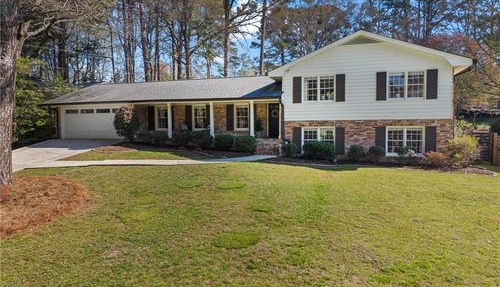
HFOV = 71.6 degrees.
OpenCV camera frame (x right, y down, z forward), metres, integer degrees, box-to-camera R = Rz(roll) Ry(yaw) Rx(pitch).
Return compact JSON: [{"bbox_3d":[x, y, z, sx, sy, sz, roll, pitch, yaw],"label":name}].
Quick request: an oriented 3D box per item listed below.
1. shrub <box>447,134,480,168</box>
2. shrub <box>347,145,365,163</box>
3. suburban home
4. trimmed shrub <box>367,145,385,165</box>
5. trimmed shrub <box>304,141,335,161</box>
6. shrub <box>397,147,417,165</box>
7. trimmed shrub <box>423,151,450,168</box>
[{"bbox_3d":[9.797,0.367,15.909,1.560,1.530,1.450,0,4,18],"label":"shrub"},{"bbox_3d":[5.266,0.512,17.305,0.898,0.893,0.900,0,4,18],"label":"shrub"},{"bbox_3d":[-0.346,-2.765,25.392,25.903,6.590,11.500,0,4,18],"label":"suburban home"},{"bbox_3d":[6.159,0.540,17.013,0.883,0.951,0.900,0,4,18],"label":"trimmed shrub"},{"bbox_3d":[3.510,0.359,17.765,1.607,0.995,1.150,0,4,18],"label":"trimmed shrub"},{"bbox_3d":[7.484,0.574,16.580,0.956,0.831,0.900,0,4,18],"label":"shrub"},{"bbox_3d":[8.661,0.743,16.100,1.300,0.806,1.150,0,4,18],"label":"trimmed shrub"}]

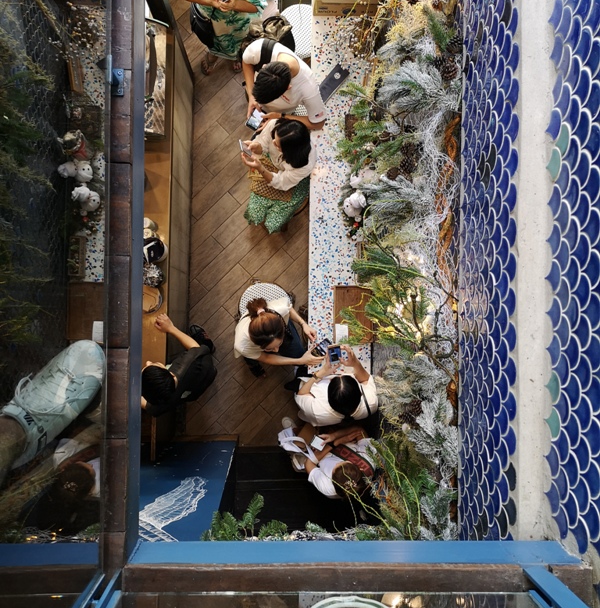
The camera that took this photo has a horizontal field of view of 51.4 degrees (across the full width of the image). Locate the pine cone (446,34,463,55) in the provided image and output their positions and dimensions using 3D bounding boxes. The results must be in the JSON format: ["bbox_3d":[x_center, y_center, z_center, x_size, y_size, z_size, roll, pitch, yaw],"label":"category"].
[{"bbox_3d":[0.466,-0.782,1.880,0.050,0.050,0.060,6,101,0],"label":"pine cone"}]

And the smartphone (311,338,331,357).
[{"bbox_3d":[0.131,0.274,3.638,0.152,0.009,0.073,-45,80,12],"label":"smartphone"}]

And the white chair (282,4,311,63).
[{"bbox_3d":[-0.001,-1.783,4.290,0.370,0.460,0.370,0,89,-3],"label":"white chair"}]

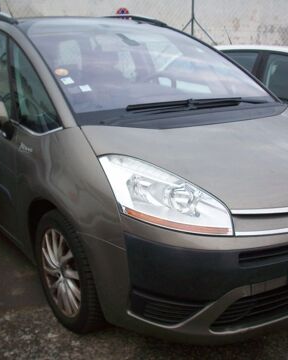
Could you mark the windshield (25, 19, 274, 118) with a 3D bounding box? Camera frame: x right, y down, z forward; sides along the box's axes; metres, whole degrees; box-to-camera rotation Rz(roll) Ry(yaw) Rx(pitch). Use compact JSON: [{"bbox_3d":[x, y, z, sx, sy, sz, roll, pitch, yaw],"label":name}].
[{"bbox_3d":[-0.014,-0.800,3.313,1.430,0.160,1.120,-11,44,-34],"label":"windshield"}]

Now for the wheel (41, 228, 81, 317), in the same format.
[{"bbox_3d":[-0.361,0.473,2.716,0.180,0.460,0.460,-11,19,-34],"label":"wheel"}]

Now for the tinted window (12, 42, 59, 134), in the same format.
[{"bbox_3d":[-0.626,-0.538,2.865,0.060,0.500,0.970,14,4,-38],"label":"tinted window"}]

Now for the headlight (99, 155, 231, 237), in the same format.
[{"bbox_3d":[0.071,0.072,2.288,0.350,0.280,0.590,-11,19,-34],"label":"headlight"}]

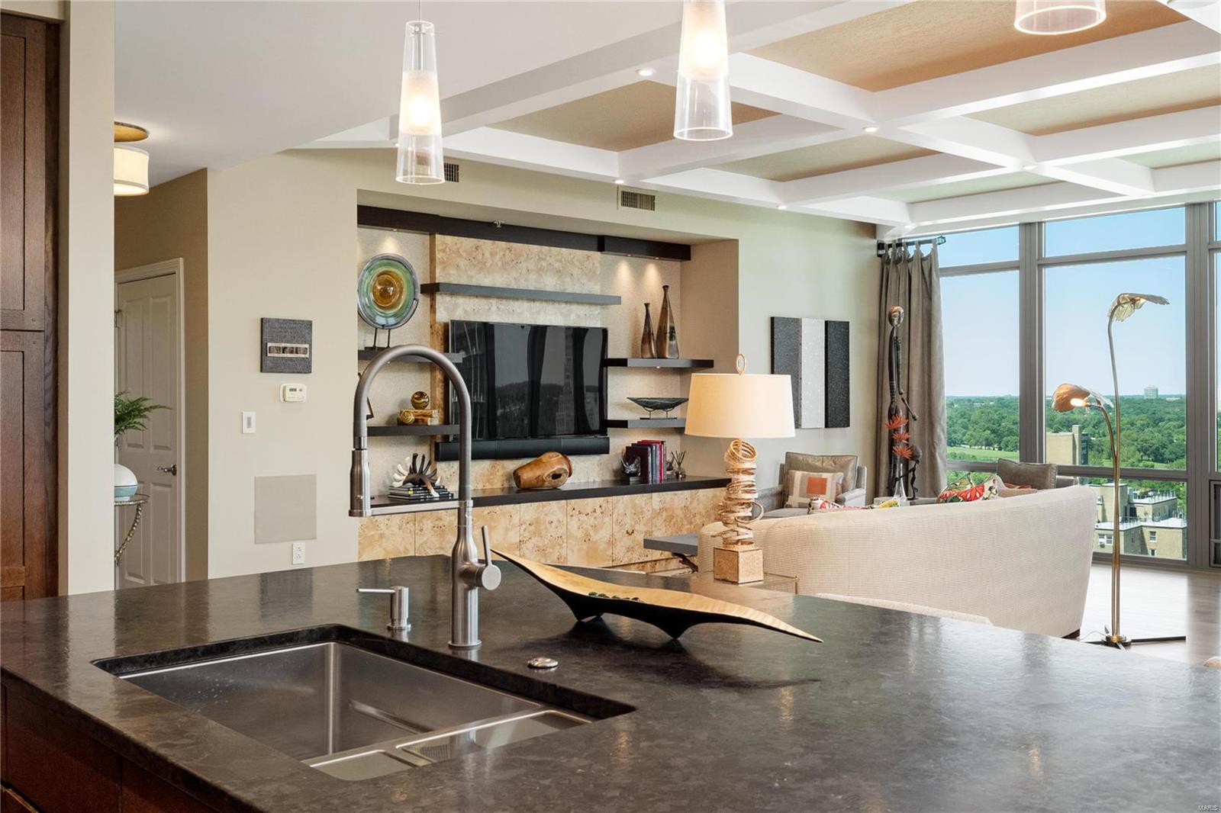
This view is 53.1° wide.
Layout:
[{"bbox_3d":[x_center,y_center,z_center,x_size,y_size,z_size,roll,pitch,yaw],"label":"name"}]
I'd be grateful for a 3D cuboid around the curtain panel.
[{"bbox_3d":[2.611,-0.110,10.622,0.160,2.660,0.700,0,1,-42],"label":"curtain panel"}]

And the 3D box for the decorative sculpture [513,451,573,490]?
[{"bbox_3d":[-0.478,0.451,8.620,0.410,0.265,0.240,0,0,-24],"label":"decorative sculpture"}]

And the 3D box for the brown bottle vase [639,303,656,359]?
[{"bbox_3d":[0.284,-0.577,9.351,0.128,0.423,0.128,-1,1,-43],"label":"brown bottle vase"}]

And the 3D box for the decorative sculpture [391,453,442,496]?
[{"bbox_3d":[-1.249,0.440,7.873,0.330,0.275,0.210,-1,1,-43],"label":"decorative sculpture"}]

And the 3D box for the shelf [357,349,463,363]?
[{"bbox_3d":[-1.435,-0.312,7.773,0.952,0.063,0.361,-1,1,-43],"label":"shelf"}]

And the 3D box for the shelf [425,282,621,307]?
[{"bbox_3d":[-0.601,-0.790,8.739,1.640,0.065,0.240,0,0,-42],"label":"shelf"}]

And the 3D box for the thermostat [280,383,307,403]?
[{"bbox_3d":[-1.841,-0.077,7.092,0.158,0.108,0.035,0,1,-42],"label":"thermostat"}]

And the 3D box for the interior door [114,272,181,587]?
[{"bbox_3d":[-2.768,0.258,7.303,0.045,2.035,0.915,0,0,-42],"label":"interior door"}]

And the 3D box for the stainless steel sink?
[{"bbox_3d":[-0.388,0.547,1.754,0.460,0.240,0.810,0,0,-42],"label":"stainless steel sink"}]

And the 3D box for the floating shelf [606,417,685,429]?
[{"bbox_3d":[0.363,0.131,9.716,0.955,0.063,0.368,0,1,-42],"label":"floating shelf"}]

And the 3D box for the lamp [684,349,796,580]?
[{"bbox_3d":[0.494,0.236,4.650,0.412,0.868,0.412,0,1,0],"label":"lamp"}]

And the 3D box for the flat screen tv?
[{"bbox_3d":[-0.559,-0.176,8.634,1.440,0.806,0.065,-1,1,-43],"label":"flat screen tv"}]

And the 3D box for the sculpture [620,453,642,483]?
[{"bbox_3d":[0.158,0.474,9.013,0.120,0.205,0.110,0,0,-42],"label":"sculpture"}]

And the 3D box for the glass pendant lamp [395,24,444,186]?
[{"bbox_3d":[-0.367,-0.590,2.360,0.094,0.300,0.094,0,0,0],"label":"glass pendant lamp"}]

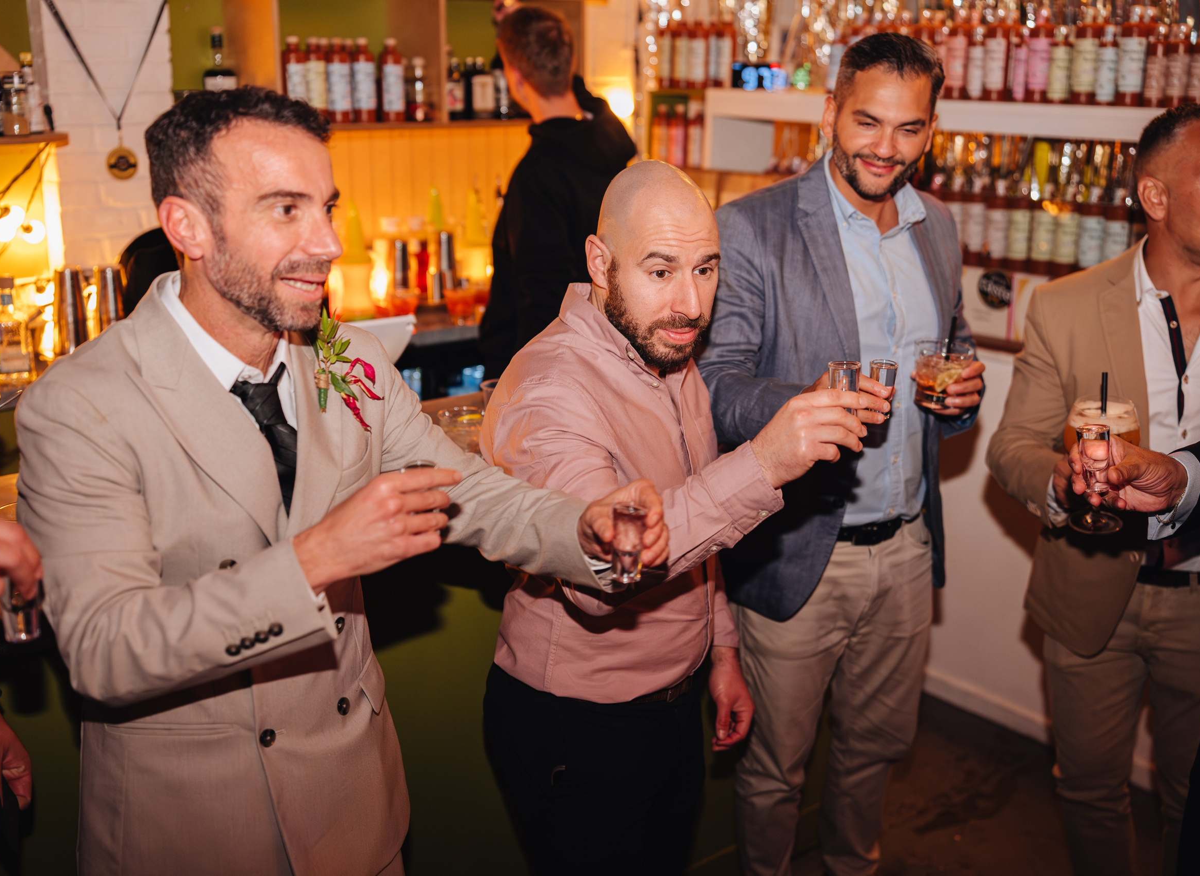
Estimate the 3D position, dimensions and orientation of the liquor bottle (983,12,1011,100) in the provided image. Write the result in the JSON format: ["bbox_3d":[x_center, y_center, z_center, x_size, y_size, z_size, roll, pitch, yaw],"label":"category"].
[{"bbox_3d":[1.041,-1.002,3.337,0.062,0.227,0.062,6,18,16],"label":"liquor bottle"}]

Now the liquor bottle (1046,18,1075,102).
[{"bbox_3d":[1.158,-0.944,3.220,0.057,0.188,0.057,-14,22,-43],"label":"liquor bottle"}]

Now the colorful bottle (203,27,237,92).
[{"bbox_3d":[-0.970,-0.922,3.258,0.085,0.240,0.085,-13,22,-40],"label":"colorful bottle"}]

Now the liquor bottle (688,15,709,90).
[{"bbox_3d":[0.326,-1.252,4.146,0.067,0.228,0.067,1,16,0],"label":"liquor bottle"}]

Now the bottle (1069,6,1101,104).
[{"bbox_3d":[1.210,-0.947,3.160,0.062,0.227,0.062,7,18,19],"label":"bottle"}]

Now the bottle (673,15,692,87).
[{"bbox_3d":[0.274,-1.274,4.208,0.062,0.222,0.062,2,17,3],"label":"bottle"}]

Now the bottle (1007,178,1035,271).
[{"bbox_3d":[1.089,-0.539,3.274,0.067,0.232,0.067,-13,22,-40],"label":"bottle"}]

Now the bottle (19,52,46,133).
[{"bbox_3d":[-1.397,-0.849,3.140,0.055,0.190,0.055,-13,22,-41],"label":"bottle"}]

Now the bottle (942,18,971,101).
[{"bbox_3d":[0.975,-1.038,3.474,0.067,0.222,0.067,-13,22,-40],"label":"bottle"}]

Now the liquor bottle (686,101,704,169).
[{"bbox_3d":[0.325,-1.006,4.246,0.063,0.221,0.063,1,16,0],"label":"liquor bottle"}]

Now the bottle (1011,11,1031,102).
[{"bbox_3d":[1.083,-0.968,3.280,0.055,0.198,0.055,-14,22,-43],"label":"bottle"}]

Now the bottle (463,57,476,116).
[{"bbox_3d":[-0.382,-1.022,3.729,0.052,0.173,0.052,1,16,0],"label":"bottle"}]

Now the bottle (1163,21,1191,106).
[{"bbox_3d":[1.367,-0.881,3.001,0.052,0.191,0.052,8,18,22],"label":"bottle"}]

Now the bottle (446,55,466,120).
[{"bbox_3d":[-0.431,-1.049,3.817,0.056,0.184,0.056,1,17,0],"label":"bottle"}]

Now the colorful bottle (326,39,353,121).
[{"bbox_3d":[-0.720,-0.987,3.517,0.065,0.225,0.065,1,17,0],"label":"colorful bottle"}]

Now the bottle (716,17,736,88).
[{"bbox_3d":[0.393,-1.211,3.980,0.063,0.232,0.063,1,16,0],"label":"bottle"}]

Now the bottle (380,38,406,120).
[{"bbox_3d":[-0.577,-0.993,3.544,0.068,0.225,0.068,1,16,0],"label":"bottle"}]

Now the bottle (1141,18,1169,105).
[{"bbox_3d":[1.332,-0.892,3.037,0.052,0.191,0.052,8,18,22],"label":"bottle"}]

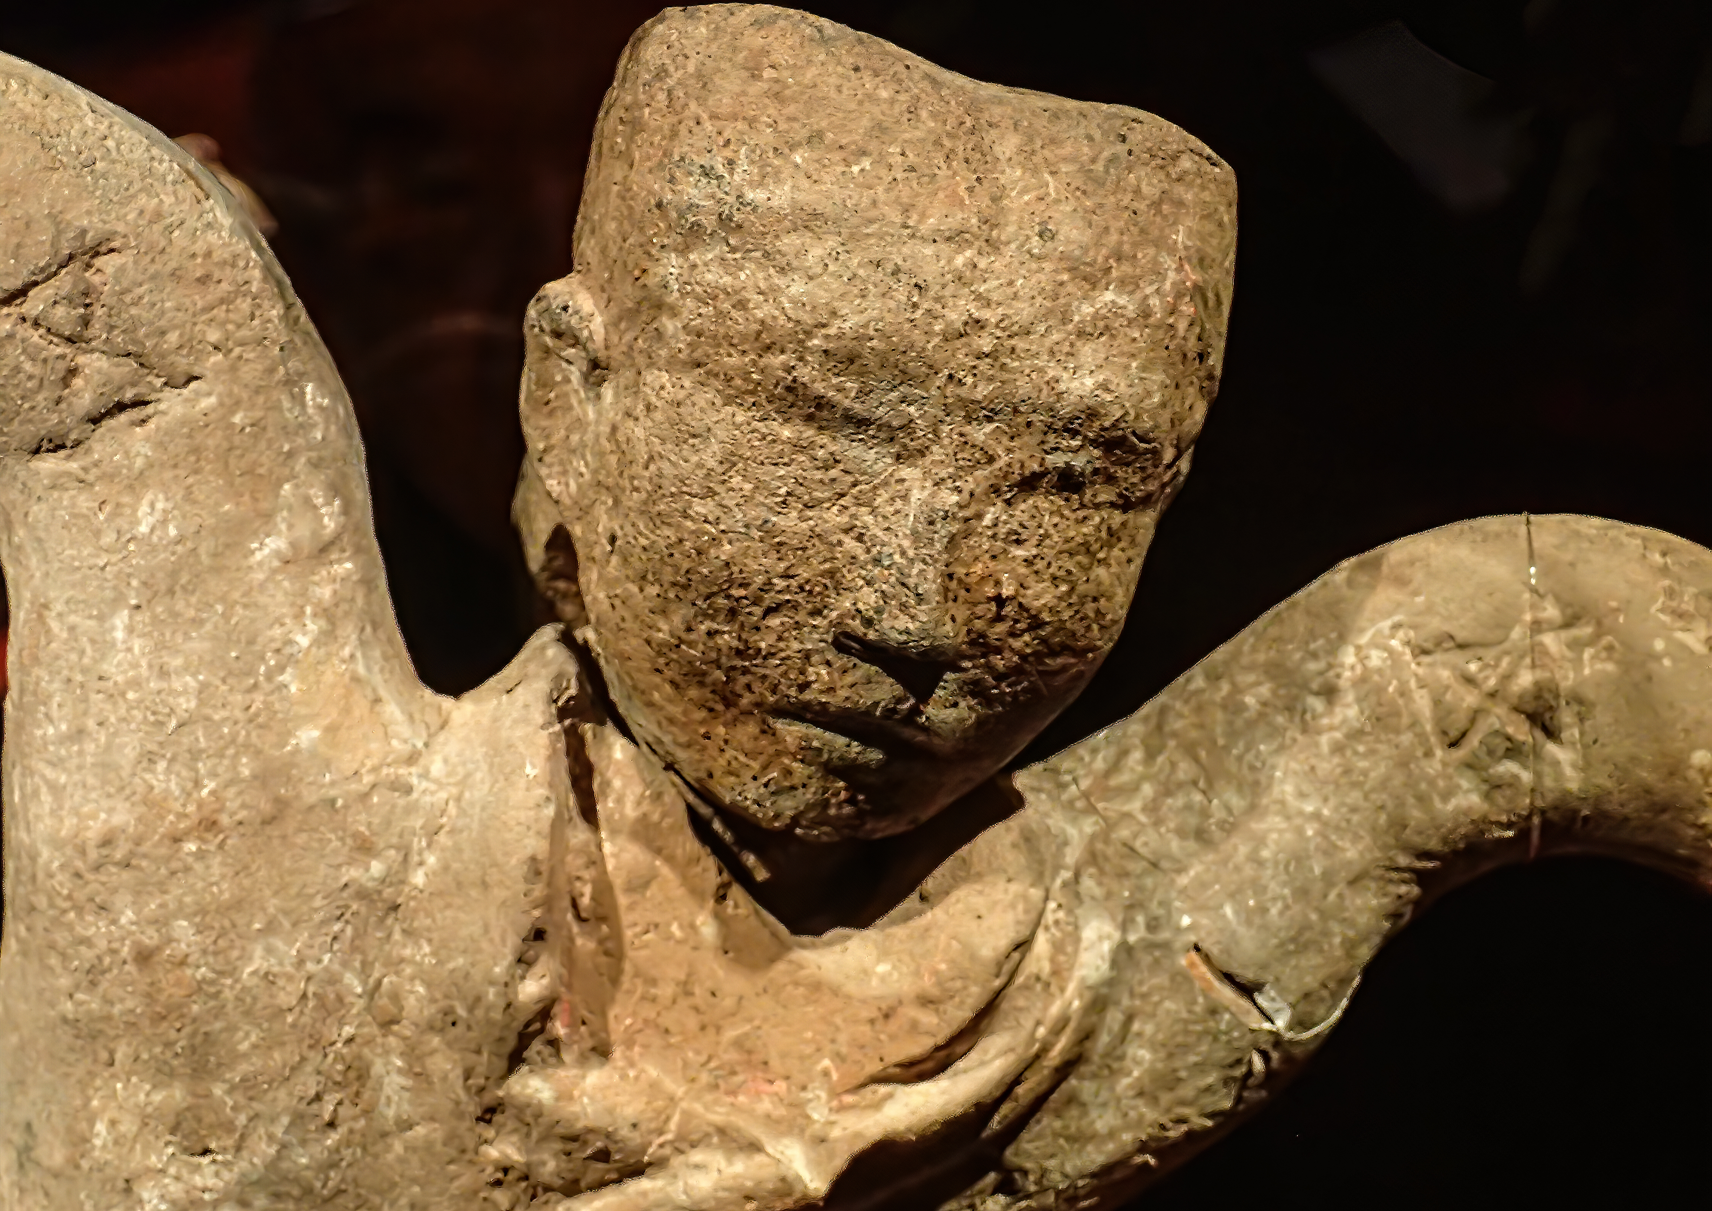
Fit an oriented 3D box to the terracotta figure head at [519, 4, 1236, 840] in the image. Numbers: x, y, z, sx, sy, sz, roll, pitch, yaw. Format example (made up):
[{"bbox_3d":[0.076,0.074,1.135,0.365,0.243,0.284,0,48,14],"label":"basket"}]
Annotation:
[{"bbox_3d":[0.004,-0.035,0.610,0.117,0.140,0.100,11,13,-22],"label":"terracotta figure head"}]

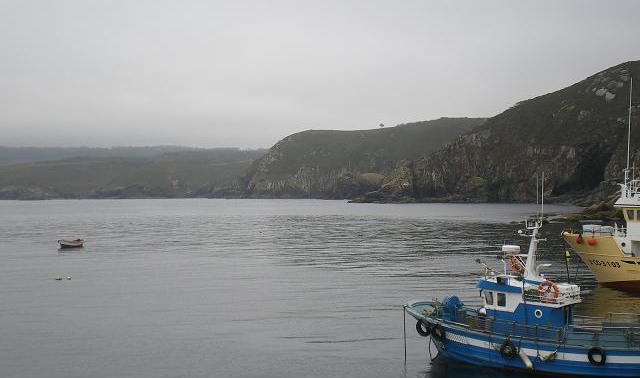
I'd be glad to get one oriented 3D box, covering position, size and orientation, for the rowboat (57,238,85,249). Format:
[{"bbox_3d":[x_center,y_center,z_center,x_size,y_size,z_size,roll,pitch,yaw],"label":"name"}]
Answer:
[{"bbox_3d":[-28.264,6.120,118.000,3.200,1.050,1.400,0,0,-33],"label":"rowboat"}]

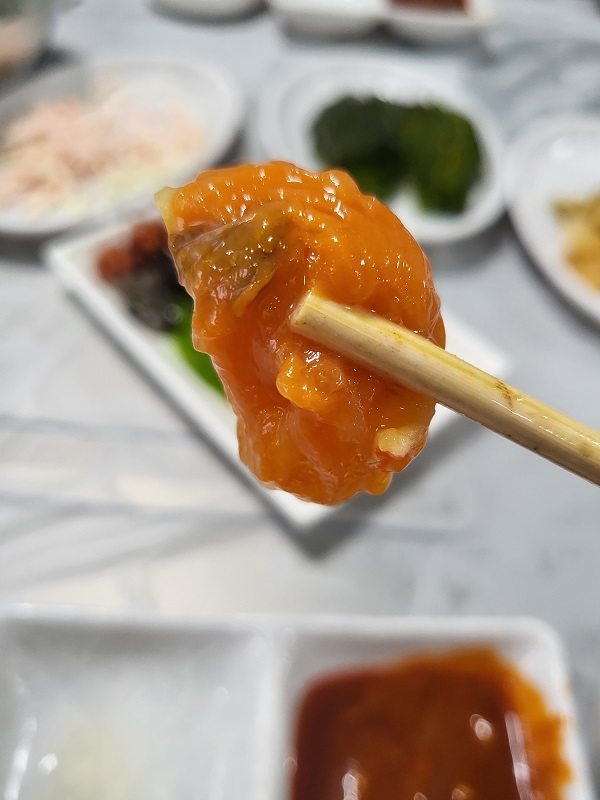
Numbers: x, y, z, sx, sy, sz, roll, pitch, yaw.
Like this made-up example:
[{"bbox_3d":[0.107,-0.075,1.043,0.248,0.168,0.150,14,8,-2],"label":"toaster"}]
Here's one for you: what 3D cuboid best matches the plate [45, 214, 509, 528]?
[{"bbox_3d":[-0.014,-0.035,0.257,0.108,0.020,0.172,-35,62,-24],"label":"plate"}]

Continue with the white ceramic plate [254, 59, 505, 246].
[{"bbox_3d":[0.042,-0.137,0.338,0.135,0.023,0.183,-2,53,-4],"label":"white ceramic plate"}]

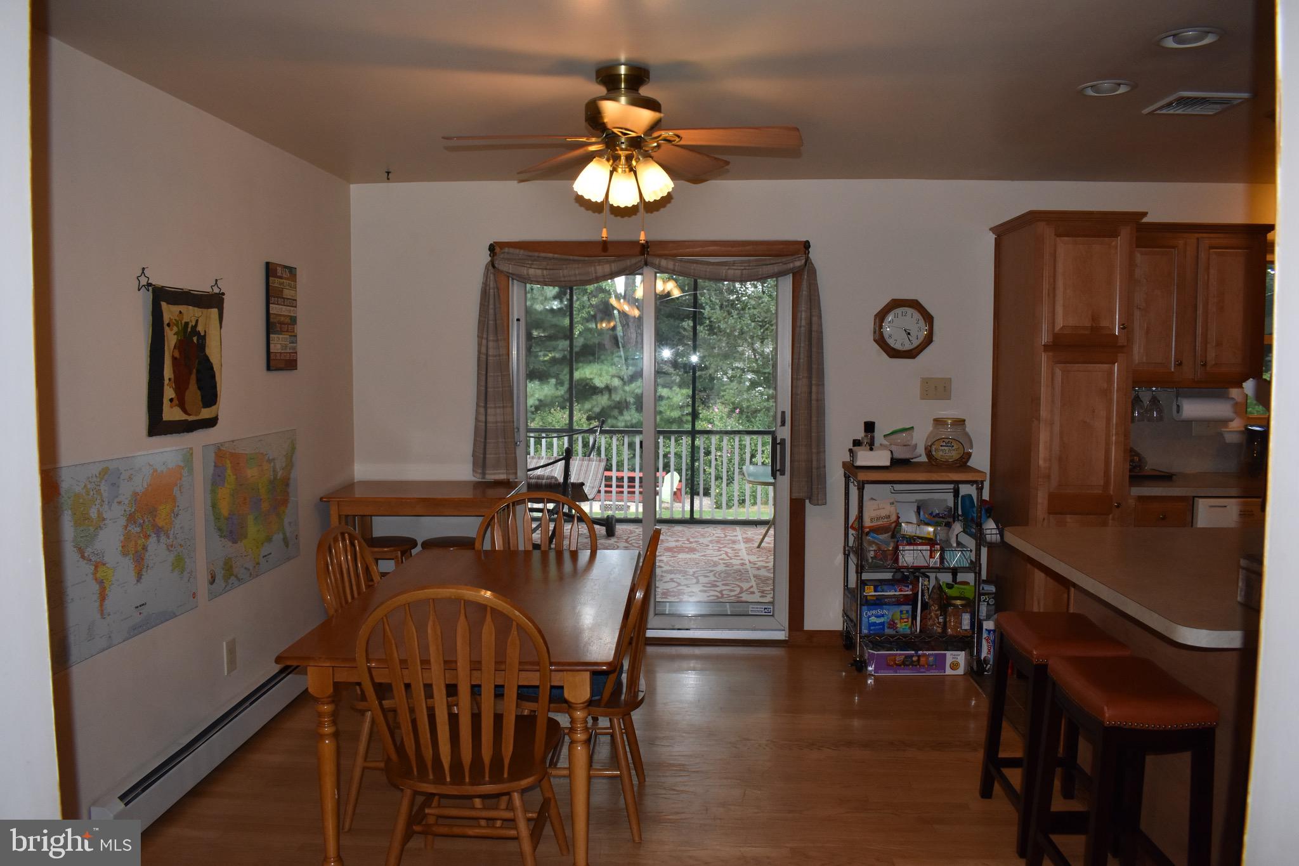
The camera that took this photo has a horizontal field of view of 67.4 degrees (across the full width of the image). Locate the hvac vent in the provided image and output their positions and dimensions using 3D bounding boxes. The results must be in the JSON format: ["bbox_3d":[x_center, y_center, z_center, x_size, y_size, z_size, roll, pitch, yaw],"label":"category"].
[{"bbox_3d":[1.892,-1.128,3.381,0.260,0.021,0.290,0,5,2],"label":"hvac vent"}]

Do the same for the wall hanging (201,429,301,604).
[{"bbox_3d":[-1.590,0.299,3.943,0.012,0.570,0.860,0,4,1],"label":"wall hanging"}]

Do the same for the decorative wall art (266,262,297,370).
[{"bbox_3d":[-1.572,-0.495,4.153,0.022,0.450,0.310,0,4,1],"label":"decorative wall art"}]

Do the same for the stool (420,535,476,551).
[{"bbox_3d":[-1.000,0.847,4.931,0.360,0.610,0.360,0,5,2],"label":"stool"}]

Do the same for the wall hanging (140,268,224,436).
[{"bbox_3d":[-1.583,-0.251,3.358,0.040,0.490,0.490,0,4,1],"label":"wall hanging"}]

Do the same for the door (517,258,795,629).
[{"bbox_3d":[0.005,0.093,5.139,1.460,2.000,0.100,0,4,1],"label":"door"}]

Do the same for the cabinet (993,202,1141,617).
[{"bbox_3d":[1.972,0.073,4.731,0.520,2.180,0.650,0,4,1],"label":"cabinet"}]

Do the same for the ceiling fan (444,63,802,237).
[{"bbox_3d":[-0.086,-0.905,3.200,1.180,0.540,1.180,0,4,1],"label":"ceiling fan"}]

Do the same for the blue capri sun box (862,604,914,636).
[{"bbox_3d":[1.168,0.910,4.828,0.250,0.140,0.130,0,4,1],"label":"blue capri sun box"}]

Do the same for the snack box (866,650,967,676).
[{"bbox_3d":[1.309,1.100,4.856,0.494,0.120,0.320,0,5,2],"label":"snack box"}]

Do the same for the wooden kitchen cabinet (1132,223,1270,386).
[{"bbox_3d":[2.563,-0.613,4.777,0.780,0.795,0.370,0,5,2],"label":"wooden kitchen cabinet"}]

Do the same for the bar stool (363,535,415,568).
[{"bbox_3d":[-1.321,0.848,4.869,0.360,0.610,0.360,0,4,1],"label":"bar stool"}]

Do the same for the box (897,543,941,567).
[{"bbox_3d":[1.323,0.598,4.834,0.221,0.123,0.160,0,5,2],"label":"box"}]

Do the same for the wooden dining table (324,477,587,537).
[{"bbox_3d":[-1.109,0.716,4.905,0.892,0.875,0.600,0,5,2],"label":"wooden dining table"}]

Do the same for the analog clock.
[{"bbox_3d":[1.305,-0.533,4.998,0.305,0.306,0.050,0,5,2],"label":"analog clock"}]

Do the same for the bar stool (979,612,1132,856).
[{"bbox_3d":[1.309,0.963,3.172,0.335,0.655,0.460,0,5,2],"label":"bar stool"}]

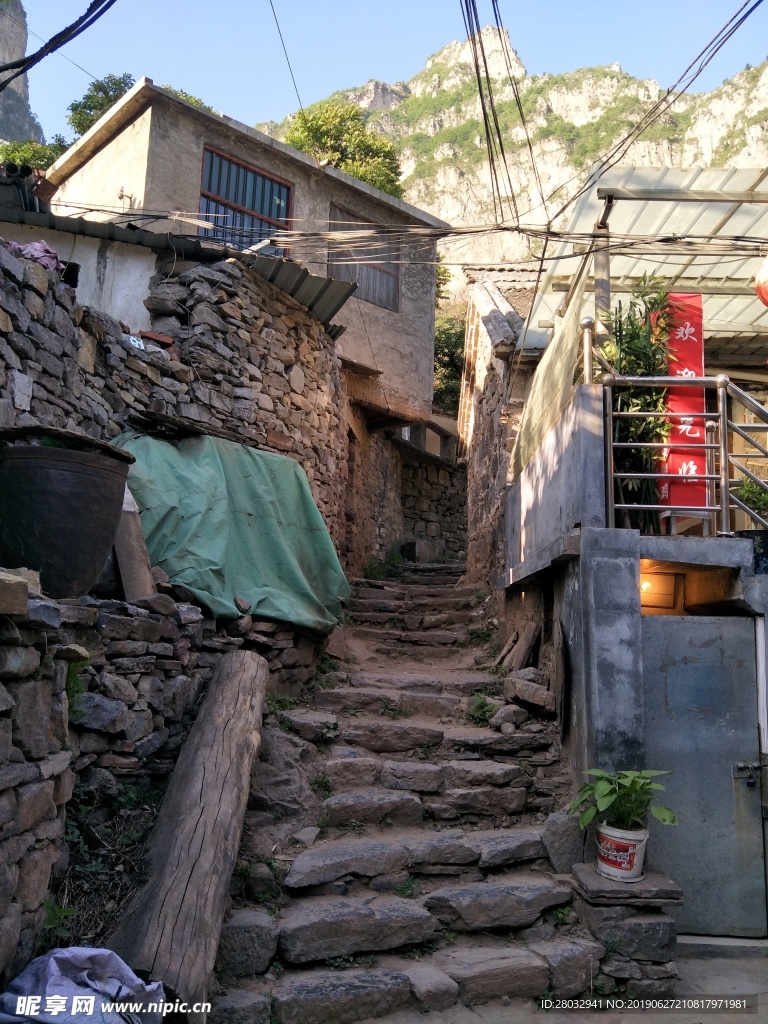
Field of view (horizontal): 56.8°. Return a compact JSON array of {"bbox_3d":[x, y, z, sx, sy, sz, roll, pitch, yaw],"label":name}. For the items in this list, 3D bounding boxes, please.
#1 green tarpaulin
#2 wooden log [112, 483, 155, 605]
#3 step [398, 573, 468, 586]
[{"bbox_3d":[-0.957,0.169,5.087,0.570,1.387,1.949,-3,-8,35],"label":"green tarpaulin"},{"bbox_3d":[-1.480,0.203,4.156,0.170,0.712,0.150,-11,-9,-20],"label":"wooden log"},{"bbox_3d":[0.564,0.790,8.269,0.760,0.150,0.360,1,-7,0],"label":"step"}]

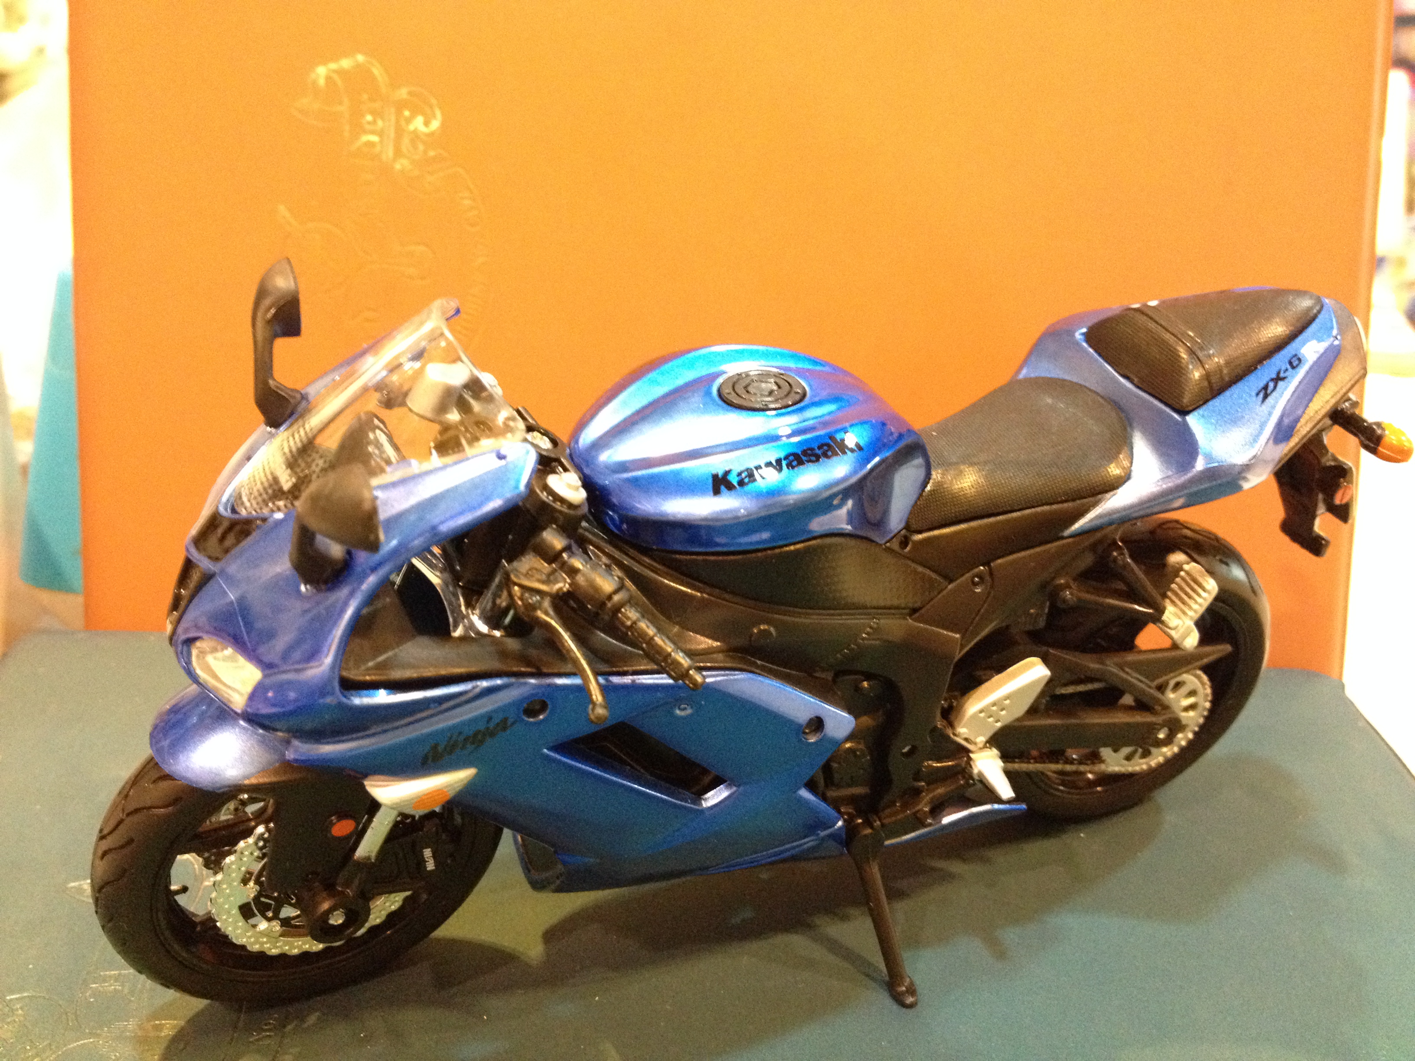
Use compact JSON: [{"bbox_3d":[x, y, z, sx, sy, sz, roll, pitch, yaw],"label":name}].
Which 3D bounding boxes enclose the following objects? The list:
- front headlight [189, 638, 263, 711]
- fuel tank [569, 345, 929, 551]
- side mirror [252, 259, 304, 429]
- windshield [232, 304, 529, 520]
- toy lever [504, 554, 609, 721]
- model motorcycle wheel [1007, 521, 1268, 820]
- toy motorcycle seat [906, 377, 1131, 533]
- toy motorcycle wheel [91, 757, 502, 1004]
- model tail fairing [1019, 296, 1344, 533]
[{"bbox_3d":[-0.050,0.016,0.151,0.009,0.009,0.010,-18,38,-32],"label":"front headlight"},{"bbox_3d":[0.004,-0.009,0.170,0.047,0.023,0.028,-9,34,-19],"label":"fuel tank"},{"bbox_3d":[-0.051,-0.023,0.167,0.008,0.018,0.015,-9,34,-19],"label":"side mirror"},{"bbox_3d":[-0.036,-0.011,0.150,0.030,0.018,0.035,-9,34,-19],"label":"windshield"},{"bbox_3d":[-0.016,0.012,0.149,0.010,0.013,0.018,-13,36,-26],"label":"toy lever"},{"bbox_3d":[0.061,0.021,0.215,0.052,0.052,0.014,-9,34,-19],"label":"model motorcycle wheel"},{"bbox_3d":[0.036,-0.010,0.183,0.032,0.013,0.024,-9,34,-19],"label":"toy motorcycle seat"},{"bbox_3d":[-0.049,0.039,0.176,0.050,0.050,0.010,-11,36,-23],"label":"toy motorcycle wheel"},{"bbox_3d":[0.063,-0.018,0.190,0.049,0.024,0.025,-9,34,-19],"label":"model tail fairing"}]

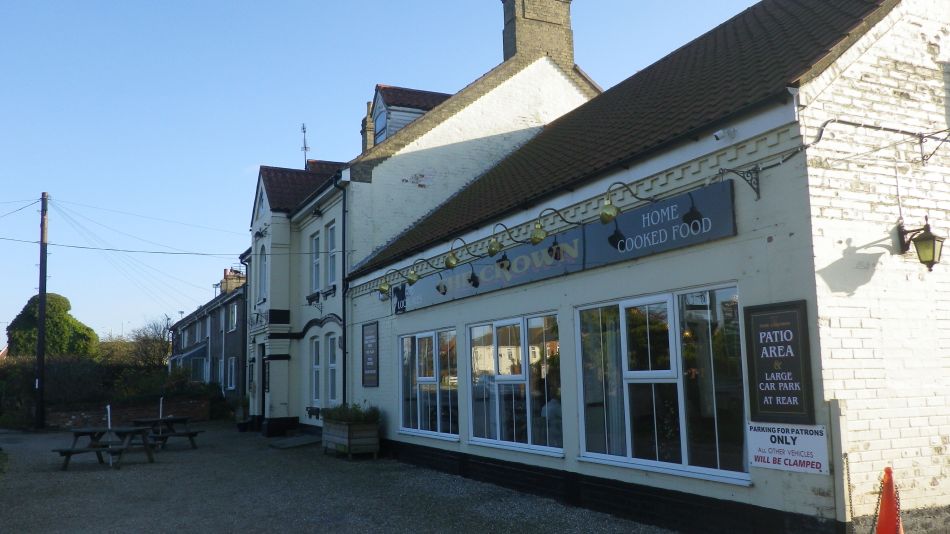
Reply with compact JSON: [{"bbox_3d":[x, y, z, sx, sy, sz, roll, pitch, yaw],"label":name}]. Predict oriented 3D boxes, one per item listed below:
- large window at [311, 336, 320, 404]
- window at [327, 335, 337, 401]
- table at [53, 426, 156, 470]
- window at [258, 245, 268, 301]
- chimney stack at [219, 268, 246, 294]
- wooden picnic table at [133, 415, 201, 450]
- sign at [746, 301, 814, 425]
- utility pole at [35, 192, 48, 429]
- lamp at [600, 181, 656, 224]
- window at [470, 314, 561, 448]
[{"bbox_3d":[-3.725,2.431,16.607,0.140,1.540,0.860,3,-10,-28],"label":"large window"},{"bbox_3d":[-3.135,2.238,15.522,0.140,1.500,0.860,3,-10,-28],"label":"window"},{"bbox_3d":[-7.269,3.619,14.083,1.602,0.714,1.426,-2,-8,3],"label":"table"},{"bbox_3d":[-5.952,0.142,19.981,0.140,1.580,1.050,3,-10,-28],"label":"window"},{"bbox_3d":[-13.983,0.872,41.000,1.200,1.600,1.400,3,-10,-28],"label":"chimney stack"},{"bbox_3d":[-7.491,4.031,16.887,1.457,0.714,1.525,-6,-10,30],"label":"wooden picnic table"},{"bbox_3d":[2.349,0.746,5.471,0.040,0.915,0.565,3,-10,-28],"label":"sign"},{"bbox_3d":[-15.856,1.511,25.887,0.250,8.762,0.250,0,-10,-28],"label":"utility pole"},{"bbox_3d":[1.526,-0.609,6.995,0.650,0.420,0.180,3,-10,-28],"label":"lamp"},{"bbox_3d":[0.498,1.540,9.506,0.100,1.739,2.410,3,-10,-28],"label":"window"}]

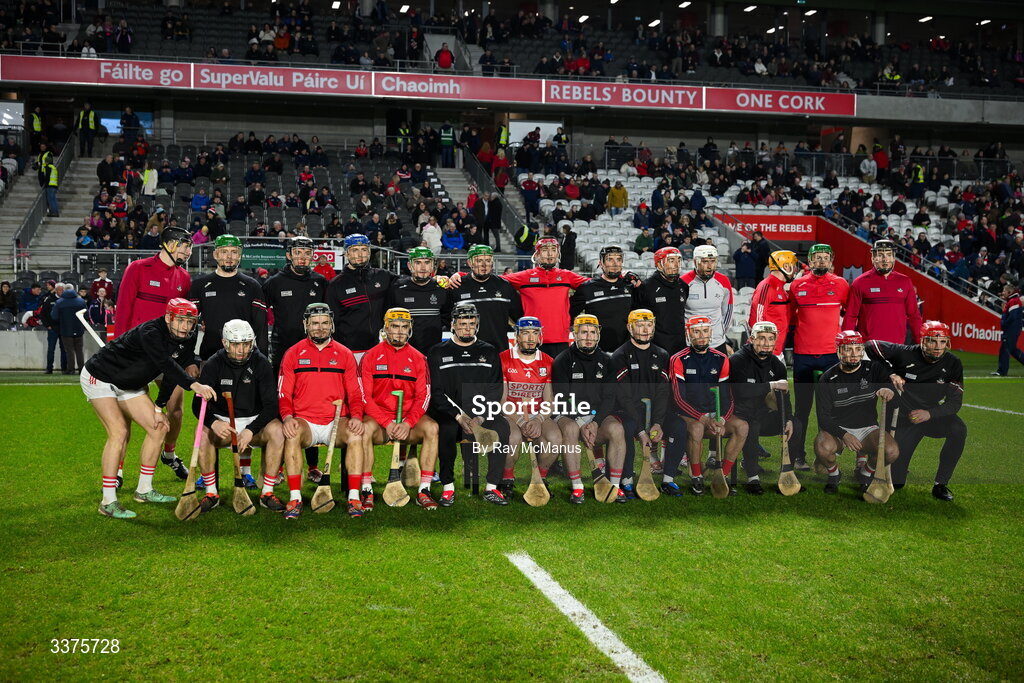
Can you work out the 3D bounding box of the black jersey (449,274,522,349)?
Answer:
[{"bbox_3d":[-0.213,-0.205,9.600,0.600,0.700,0.330,0,2,-7],"label":"black jersey"}]

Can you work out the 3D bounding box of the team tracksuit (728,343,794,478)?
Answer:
[{"bbox_3d":[1.900,0.514,9.060,0.500,1.007,0.700,0,2,-5],"label":"team tracksuit"}]

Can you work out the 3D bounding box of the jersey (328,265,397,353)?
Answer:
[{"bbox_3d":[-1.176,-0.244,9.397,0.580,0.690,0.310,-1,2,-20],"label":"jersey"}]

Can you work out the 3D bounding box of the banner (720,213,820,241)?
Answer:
[{"bbox_3d":[8.209,-3.705,39.000,3.700,0.820,0.100,0,2,-12],"label":"banner"}]

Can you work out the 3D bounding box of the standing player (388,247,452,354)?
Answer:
[{"bbox_3d":[-0.697,0.170,9.100,0.550,1.790,0.350,0,2,-8],"label":"standing player"}]

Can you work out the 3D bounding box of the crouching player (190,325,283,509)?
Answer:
[{"bbox_3d":[-1.888,0.485,8.267,0.630,1.260,0.830,0,2,-10],"label":"crouching player"}]

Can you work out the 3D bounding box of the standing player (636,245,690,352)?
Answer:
[{"bbox_3d":[1.191,0.146,9.650,0.520,1.820,0.330,0,2,-14],"label":"standing player"}]

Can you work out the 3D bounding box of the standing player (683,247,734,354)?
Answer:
[{"bbox_3d":[1.641,0.125,10.038,0.520,1.880,0.370,0,2,3],"label":"standing player"}]

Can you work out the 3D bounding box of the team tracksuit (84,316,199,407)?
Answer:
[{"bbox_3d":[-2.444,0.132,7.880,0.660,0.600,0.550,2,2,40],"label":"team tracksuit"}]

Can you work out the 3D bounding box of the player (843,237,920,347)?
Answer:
[{"bbox_3d":[3.100,0.109,9.970,0.640,1.900,0.380,0,2,-4],"label":"player"}]

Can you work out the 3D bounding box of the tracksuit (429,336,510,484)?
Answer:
[{"bbox_3d":[-0.309,0.492,8.500,0.560,1.019,0.700,0,2,-6],"label":"tracksuit"}]

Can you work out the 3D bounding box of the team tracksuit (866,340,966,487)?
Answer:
[{"bbox_3d":[3.054,0.539,9.000,0.700,1.095,0.850,1,2,10],"label":"team tracksuit"}]

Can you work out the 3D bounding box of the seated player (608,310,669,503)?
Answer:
[{"bbox_3d":[0.996,0.427,8.850,0.530,1.342,0.800,0,2,-4],"label":"seated player"}]

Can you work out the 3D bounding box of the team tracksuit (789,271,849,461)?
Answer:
[{"bbox_3d":[2.628,0.209,10.212,0.520,1.610,0.310,0,2,-2],"label":"team tracksuit"}]

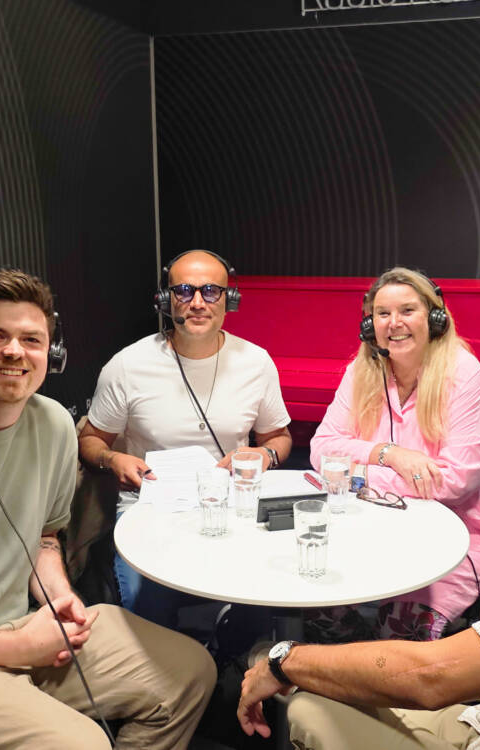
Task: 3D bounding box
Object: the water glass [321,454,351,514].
[{"bbox_3d":[0.221,0.248,1.512,0.069,0.127,0.069,-1,9,0],"label":"water glass"}]

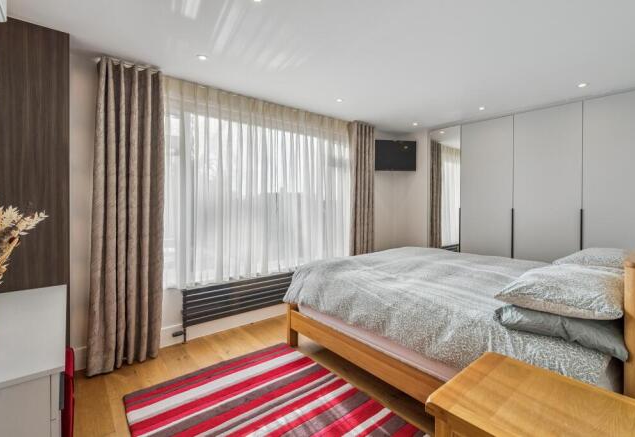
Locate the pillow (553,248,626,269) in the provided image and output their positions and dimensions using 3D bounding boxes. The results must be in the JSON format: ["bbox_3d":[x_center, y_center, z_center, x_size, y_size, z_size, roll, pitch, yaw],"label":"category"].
[{"bbox_3d":[1.889,0.333,2.002,0.680,0.180,0.470,-1,1,-39],"label":"pillow"}]

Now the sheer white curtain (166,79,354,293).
[{"bbox_3d":[-0.462,-0.314,3.217,2.390,1.830,0.110,-1,1,-39],"label":"sheer white curtain"}]

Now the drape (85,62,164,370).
[{"bbox_3d":[-1.506,-0.010,2.305,0.470,2.350,0.200,-1,1,-39],"label":"drape"}]

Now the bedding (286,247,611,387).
[{"bbox_3d":[1.011,0.587,2.401,1.700,0.410,2.140,-1,1,-39],"label":"bedding"}]

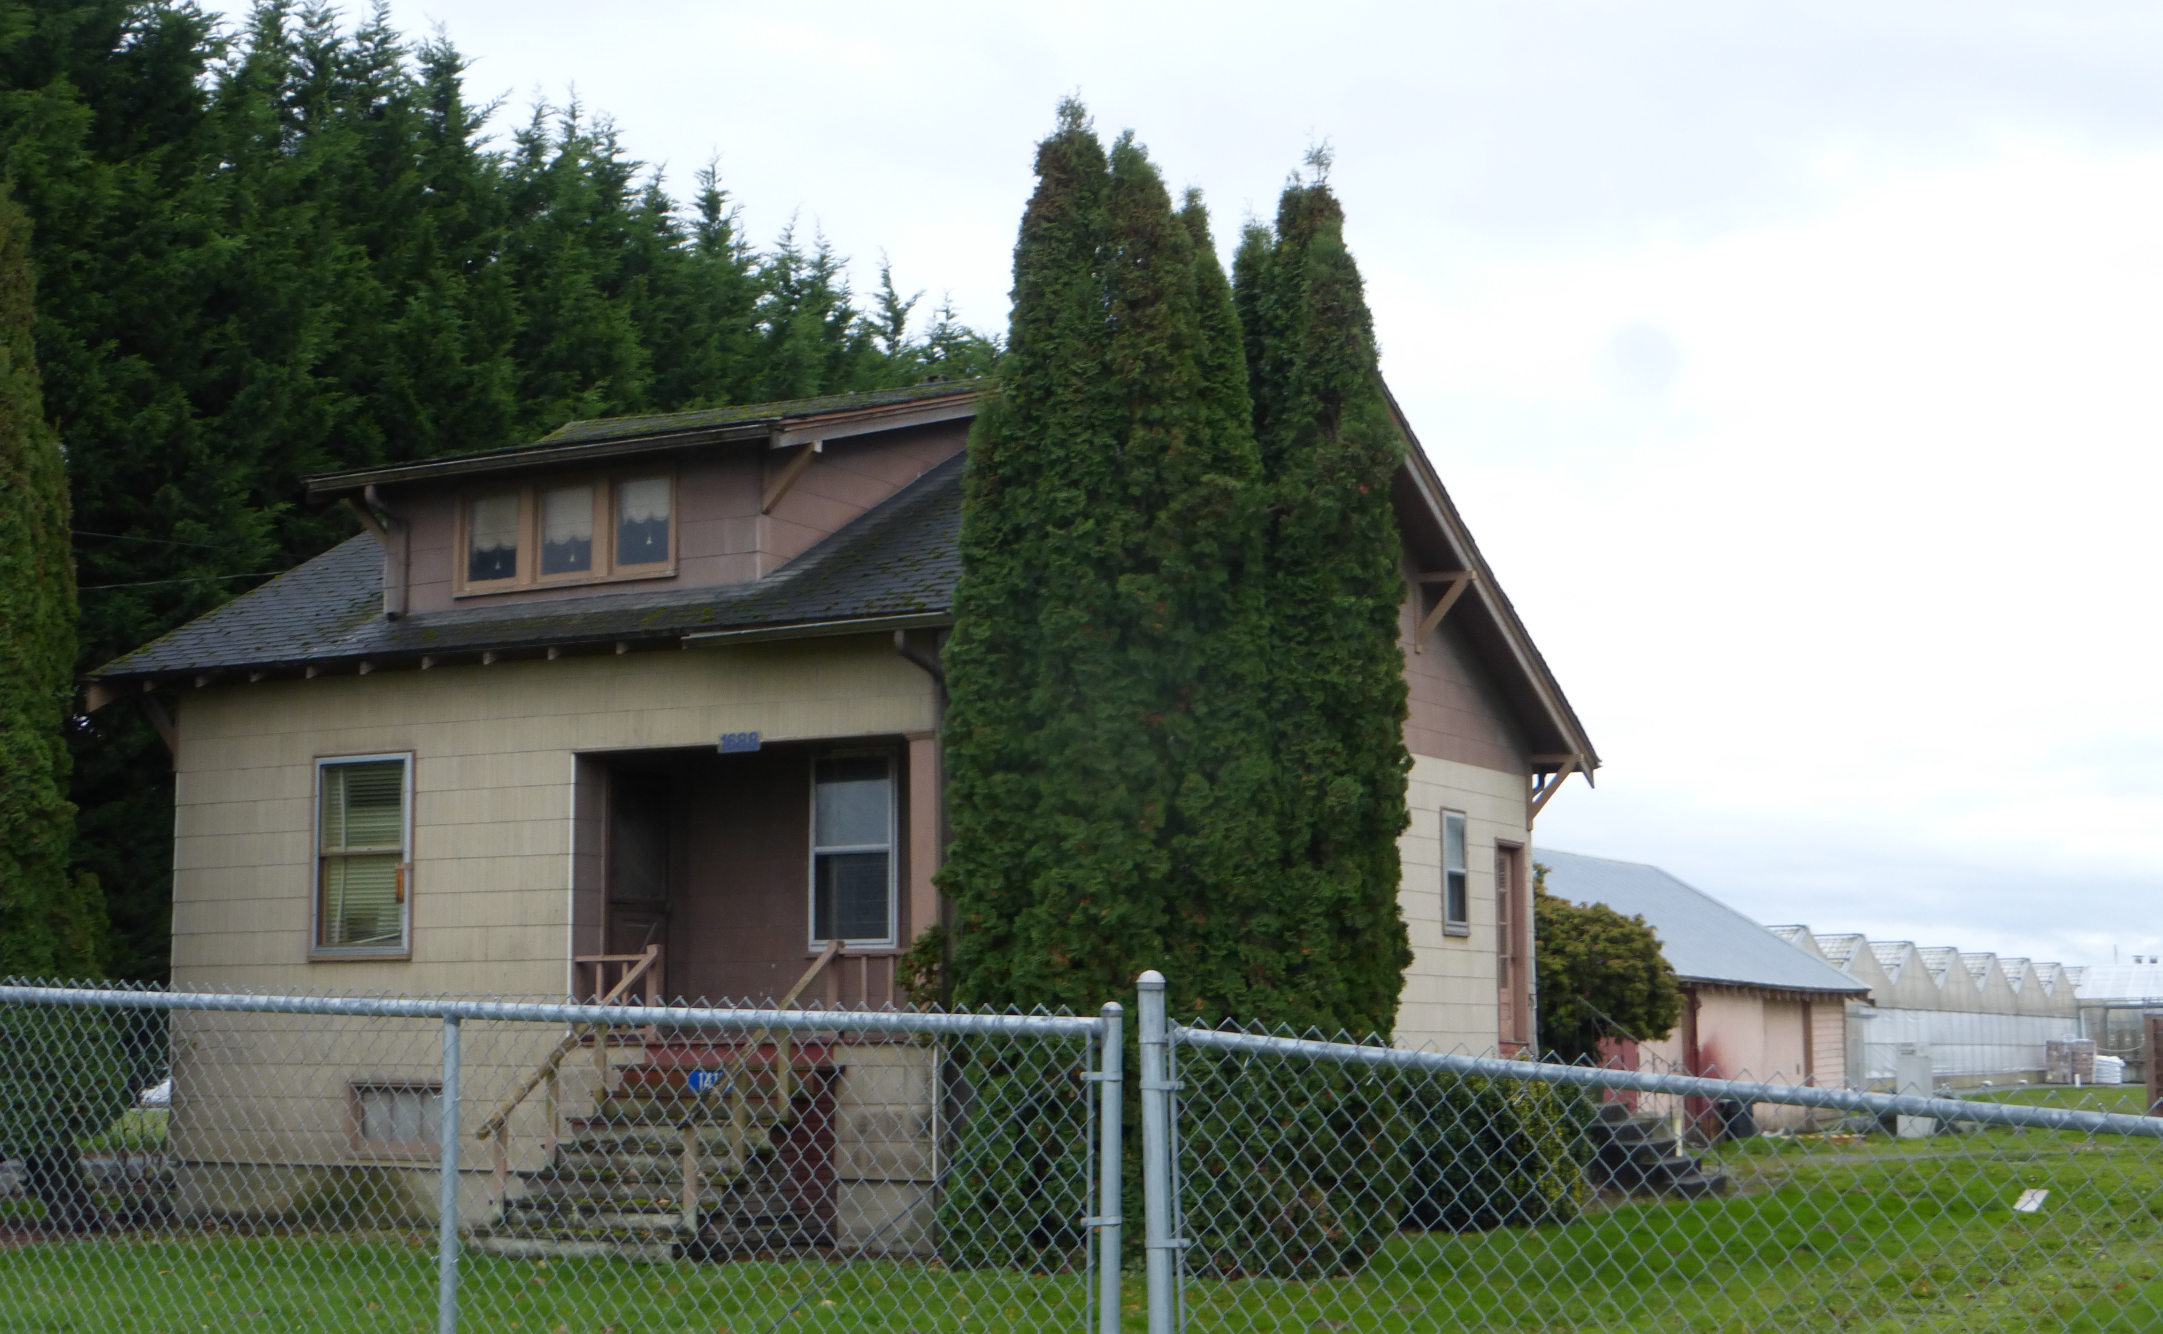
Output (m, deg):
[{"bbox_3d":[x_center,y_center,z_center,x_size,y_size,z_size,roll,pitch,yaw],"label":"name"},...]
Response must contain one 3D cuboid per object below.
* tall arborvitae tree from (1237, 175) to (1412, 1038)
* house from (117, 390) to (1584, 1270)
[{"bbox_3d":[1.597,0.367,21.750,1.300,7.350,1.400,-1,-7,4],"label":"tall arborvitae tree"},{"bbox_3d":[-1.408,1.097,30.469,8.450,7.970,13.650,-4,-8,28],"label":"house"}]

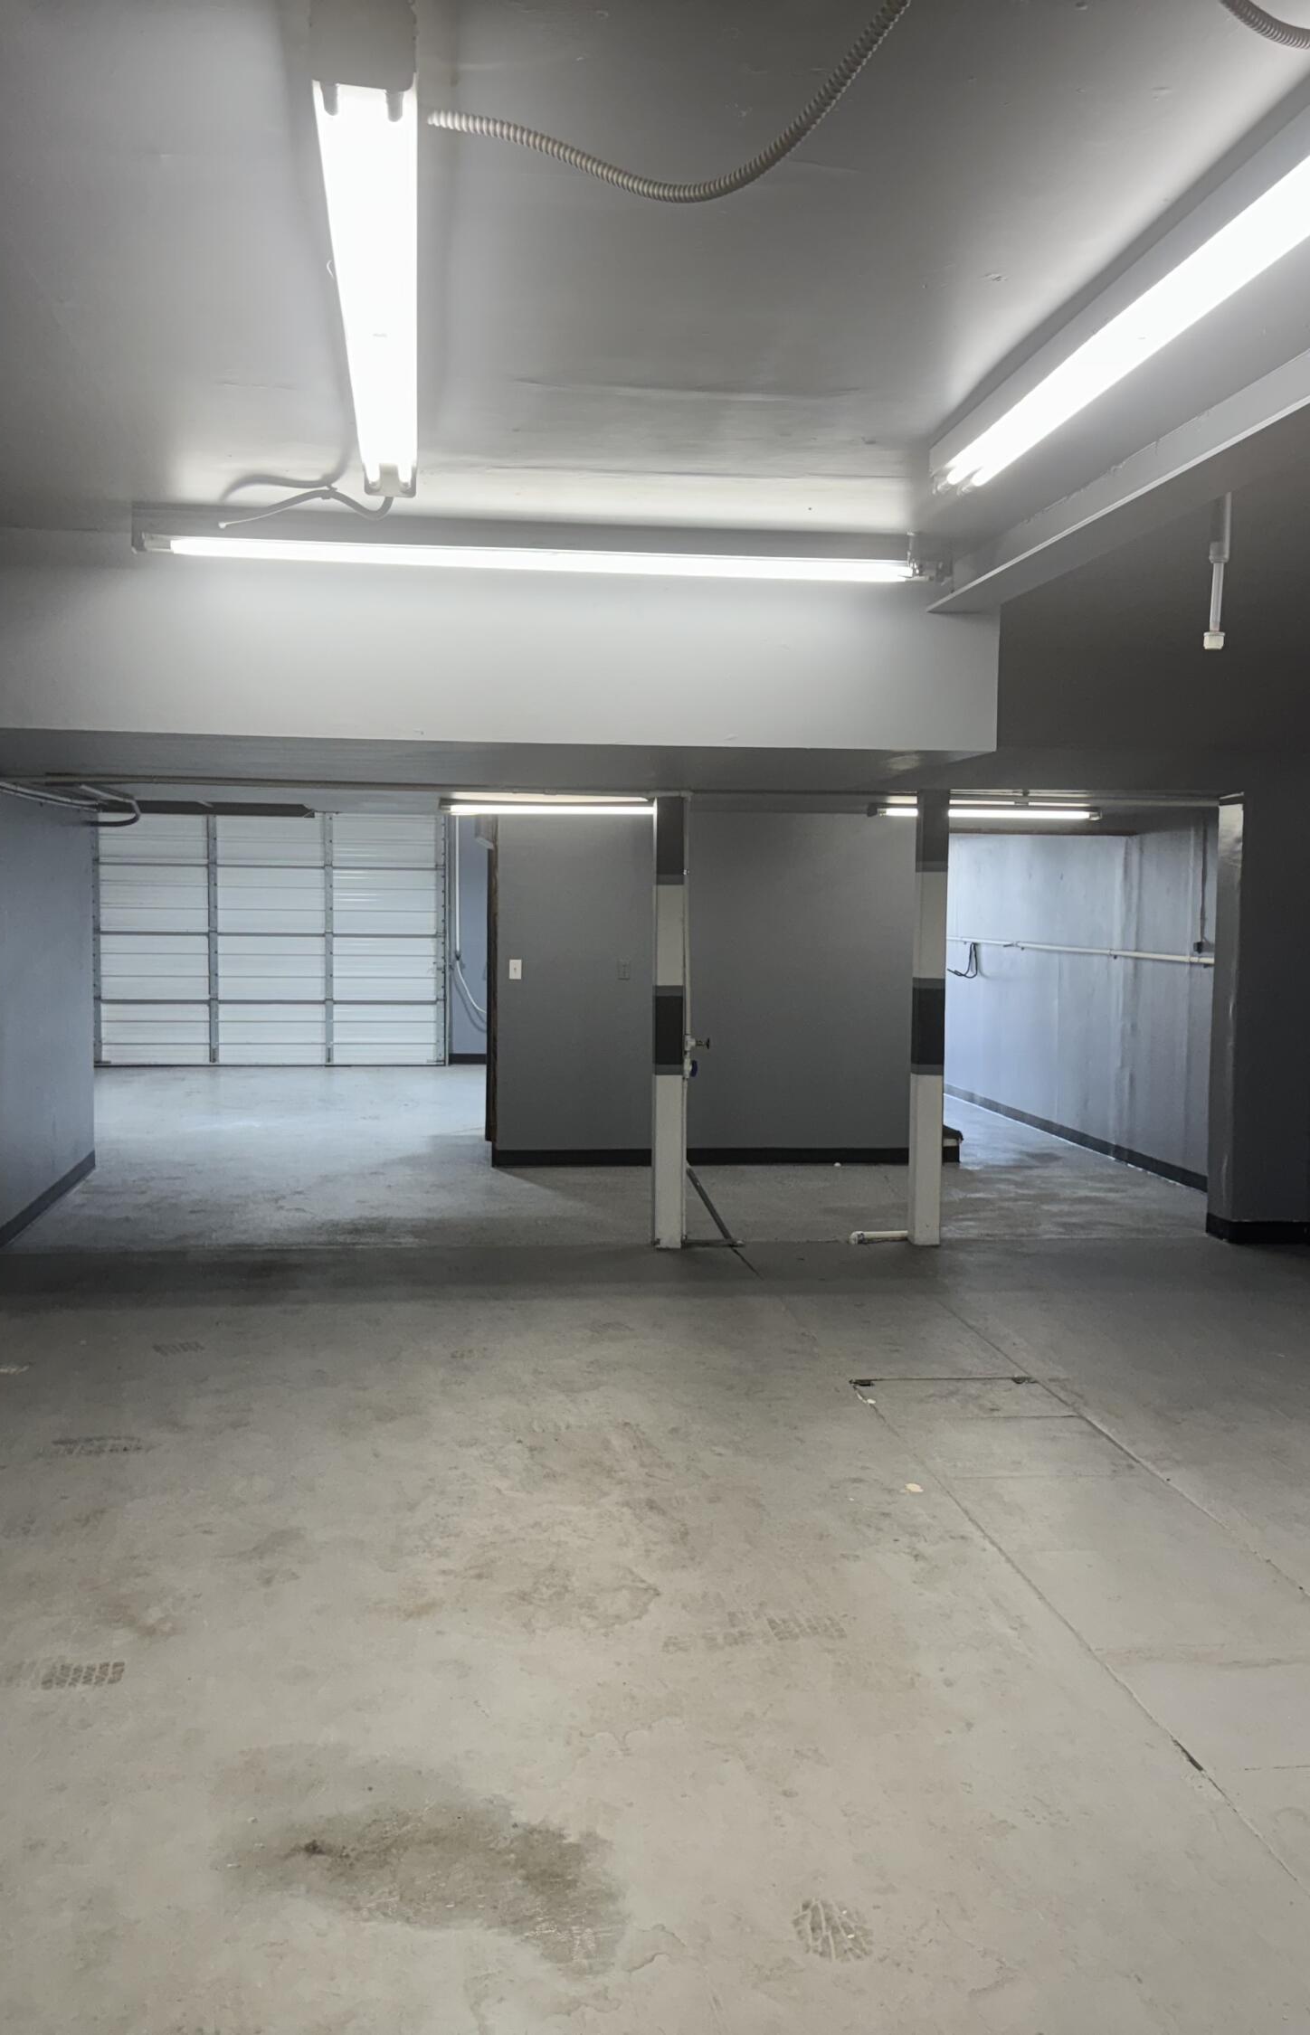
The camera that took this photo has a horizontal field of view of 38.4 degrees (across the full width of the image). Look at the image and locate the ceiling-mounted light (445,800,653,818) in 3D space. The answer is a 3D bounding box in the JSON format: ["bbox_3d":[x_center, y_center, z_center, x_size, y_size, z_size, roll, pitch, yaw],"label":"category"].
[{"bbox_3d":[-0.472,-1.061,9.554,1.217,0.106,0.116,0,4,-7],"label":"ceiling-mounted light"}]

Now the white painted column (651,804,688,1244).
[{"bbox_3d":[0.073,0.019,8.606,0.133,2.075,0.138,0,4,-7],"label":"white painted column"}]

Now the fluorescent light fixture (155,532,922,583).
[{"bbox_3d":[-0.314,-1.407,5.602,2.390,0.121,0.124,0,4,-7],"label":"fluorescent light fixture"}]

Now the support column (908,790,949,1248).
[{"bbox_3d":[1.274,0.021,8.762,0.133,2.078,0.138,0,4,-7],"label":"support column"}]

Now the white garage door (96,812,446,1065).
[{"bbox_3d":[-3.409,-0.729,16.820,3.074,2.332,0.058,0,4,-7],"label":"white garage door"}]

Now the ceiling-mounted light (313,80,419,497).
[{"bbox_3d":[-0.502,-1.263,3.465,0.130,0.113,2.432,0,4,-7],"label":"ceiling-mounted light"}]

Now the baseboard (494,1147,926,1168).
[{"bbox_3d":[0.405,0.831,11.148,2.724,0.106,0.020,0,4,-7],"label":"baseboard"}]

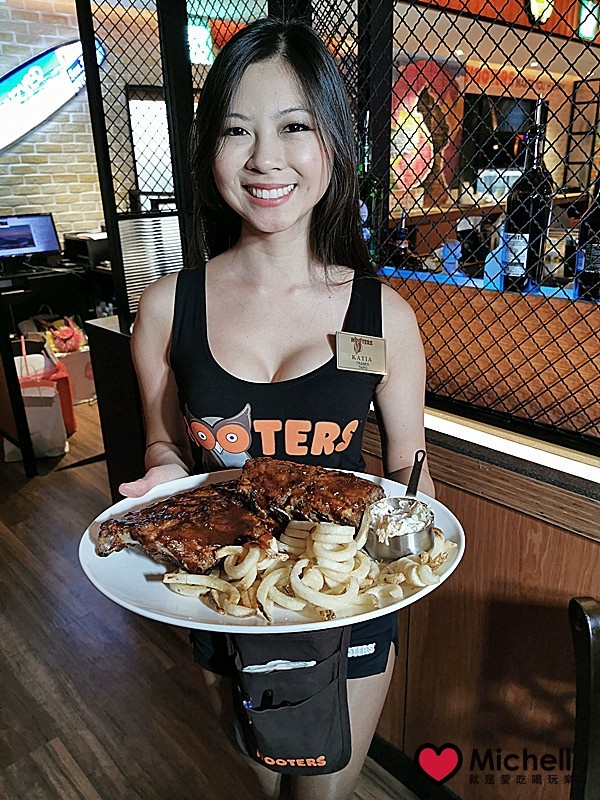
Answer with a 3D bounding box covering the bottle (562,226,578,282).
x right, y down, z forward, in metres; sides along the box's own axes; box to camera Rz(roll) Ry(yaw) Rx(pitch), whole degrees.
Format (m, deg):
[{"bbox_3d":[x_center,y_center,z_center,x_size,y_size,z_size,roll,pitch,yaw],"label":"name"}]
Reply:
[{"bbox_3d":[1.200,-0.645,2.770,0.072,0.245,0.072,6,22,21],"label":"bottle"}]

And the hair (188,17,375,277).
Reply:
[{"bbox_3d":[-0.026,-0.298,0.779,0.230,0.320,0.210,-1,20,-2],"label":"hair"}]

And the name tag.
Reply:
[{"bbox_3d":[0.074,-0.058,0.755,0.068,0.045,0.006,2,-6,-29],"label":"name tag"}]

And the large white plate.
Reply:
[{"bbox_3d":[-0.027,0.139,0.614,0.365,0.032,0.270,0,22,5],"label":"large white plate"}]

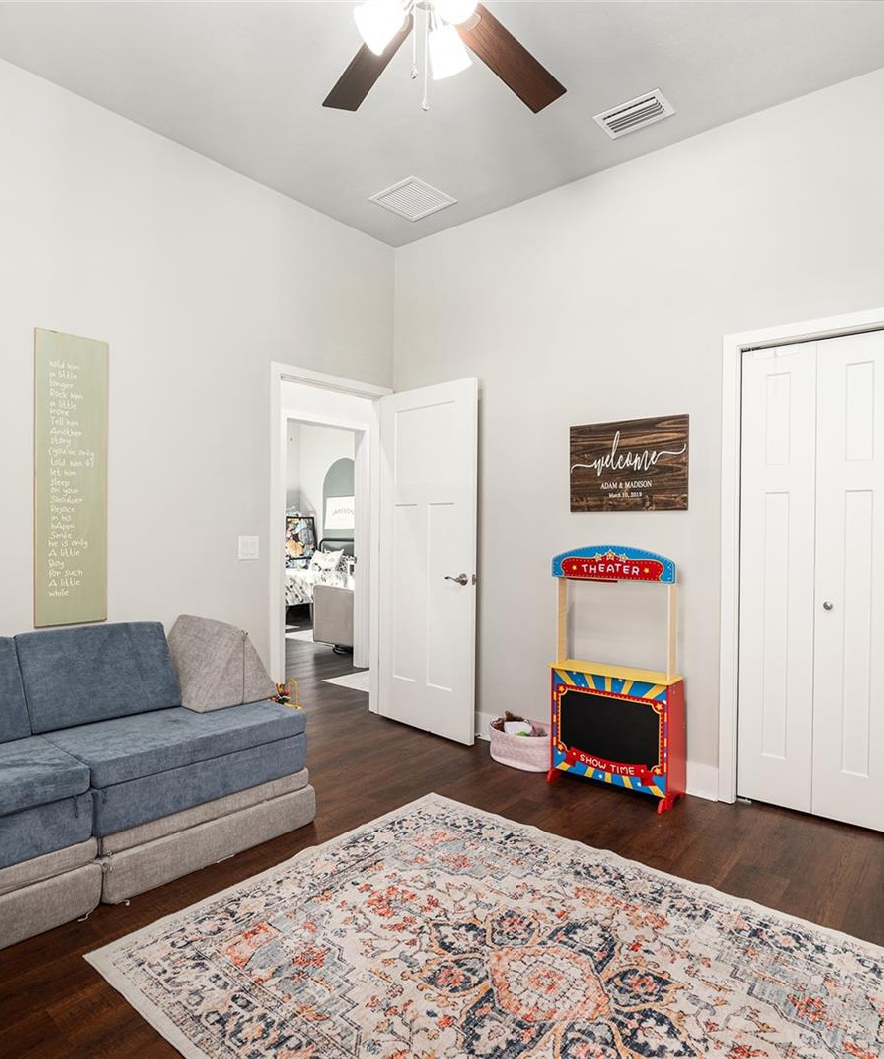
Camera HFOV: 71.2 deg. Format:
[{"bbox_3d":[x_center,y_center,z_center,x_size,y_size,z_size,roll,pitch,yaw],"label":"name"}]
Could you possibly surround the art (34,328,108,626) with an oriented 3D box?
[{"bbox_3d":[-1.606,-0.215,2.680,0.022,1.250,0.290,1,0,41],"label":"art"}]

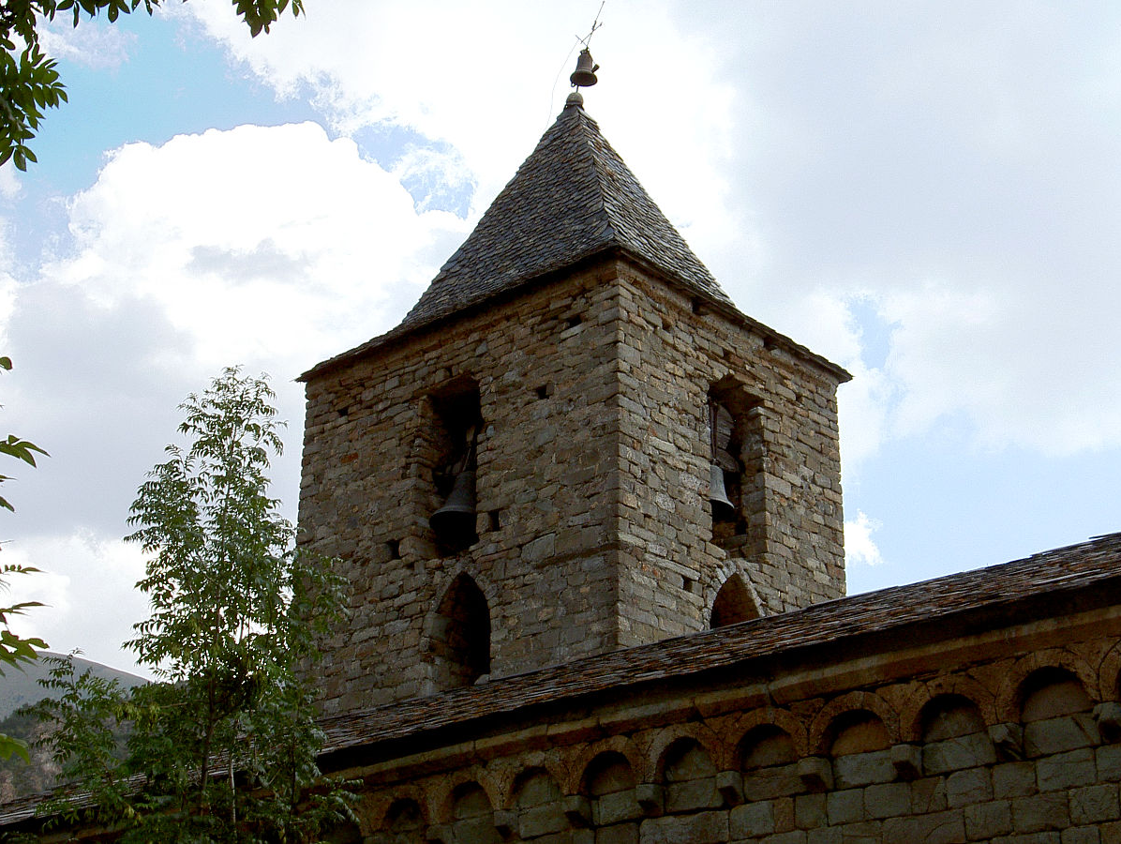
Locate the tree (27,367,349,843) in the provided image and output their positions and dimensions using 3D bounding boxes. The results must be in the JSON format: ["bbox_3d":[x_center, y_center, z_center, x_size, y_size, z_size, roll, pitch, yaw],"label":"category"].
[{"bbox_3d":[-2.841,3.193,14.414,2.664,7.889,2.664,5,-23,-10],"label":"tree"}]

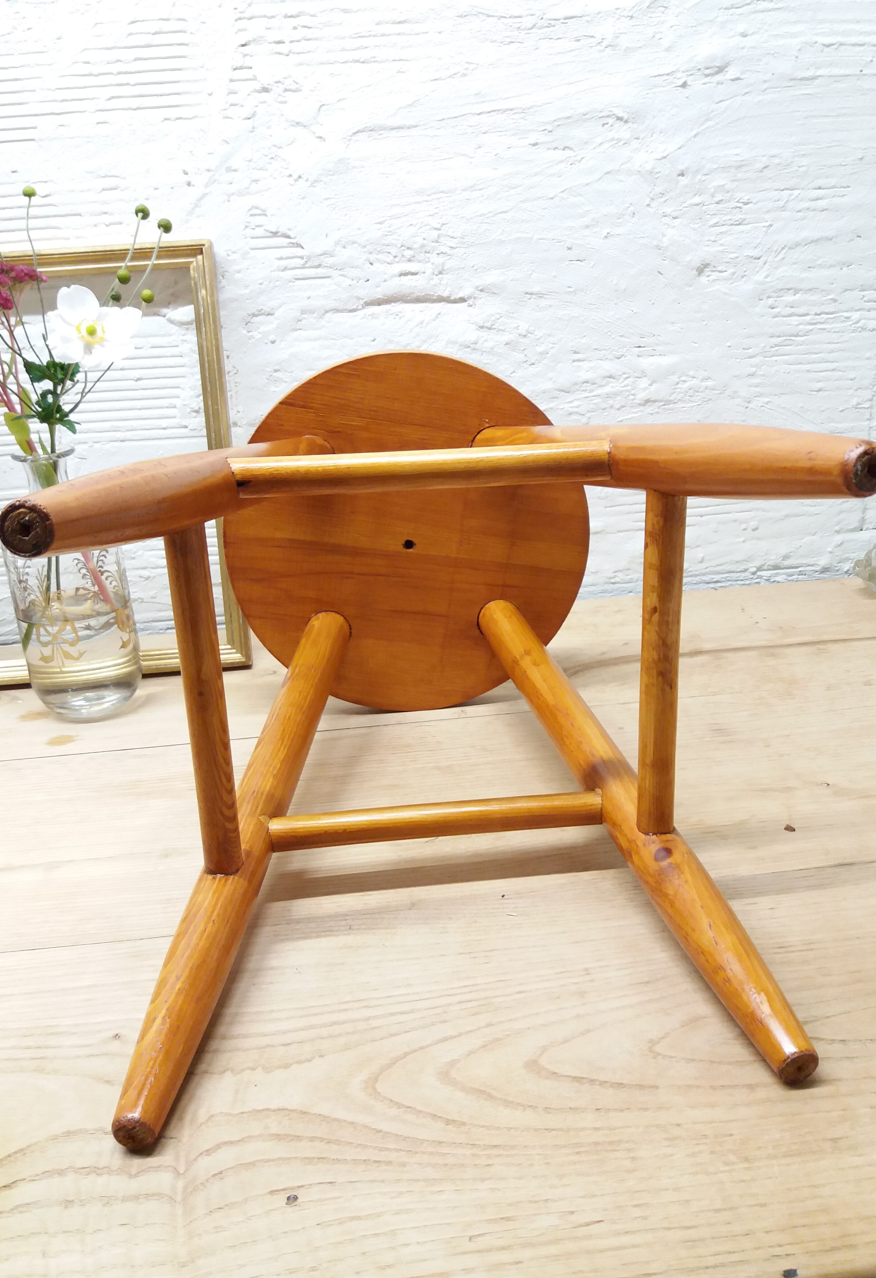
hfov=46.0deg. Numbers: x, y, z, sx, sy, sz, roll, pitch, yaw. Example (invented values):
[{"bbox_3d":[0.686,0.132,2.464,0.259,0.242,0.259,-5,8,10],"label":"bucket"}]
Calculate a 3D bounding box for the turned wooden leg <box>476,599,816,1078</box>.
[{"bbox_3d":[0.101,0.085,0.626,0.037,0.037,0.442,-7,29,-12],"label":"turned wooden leg"}]

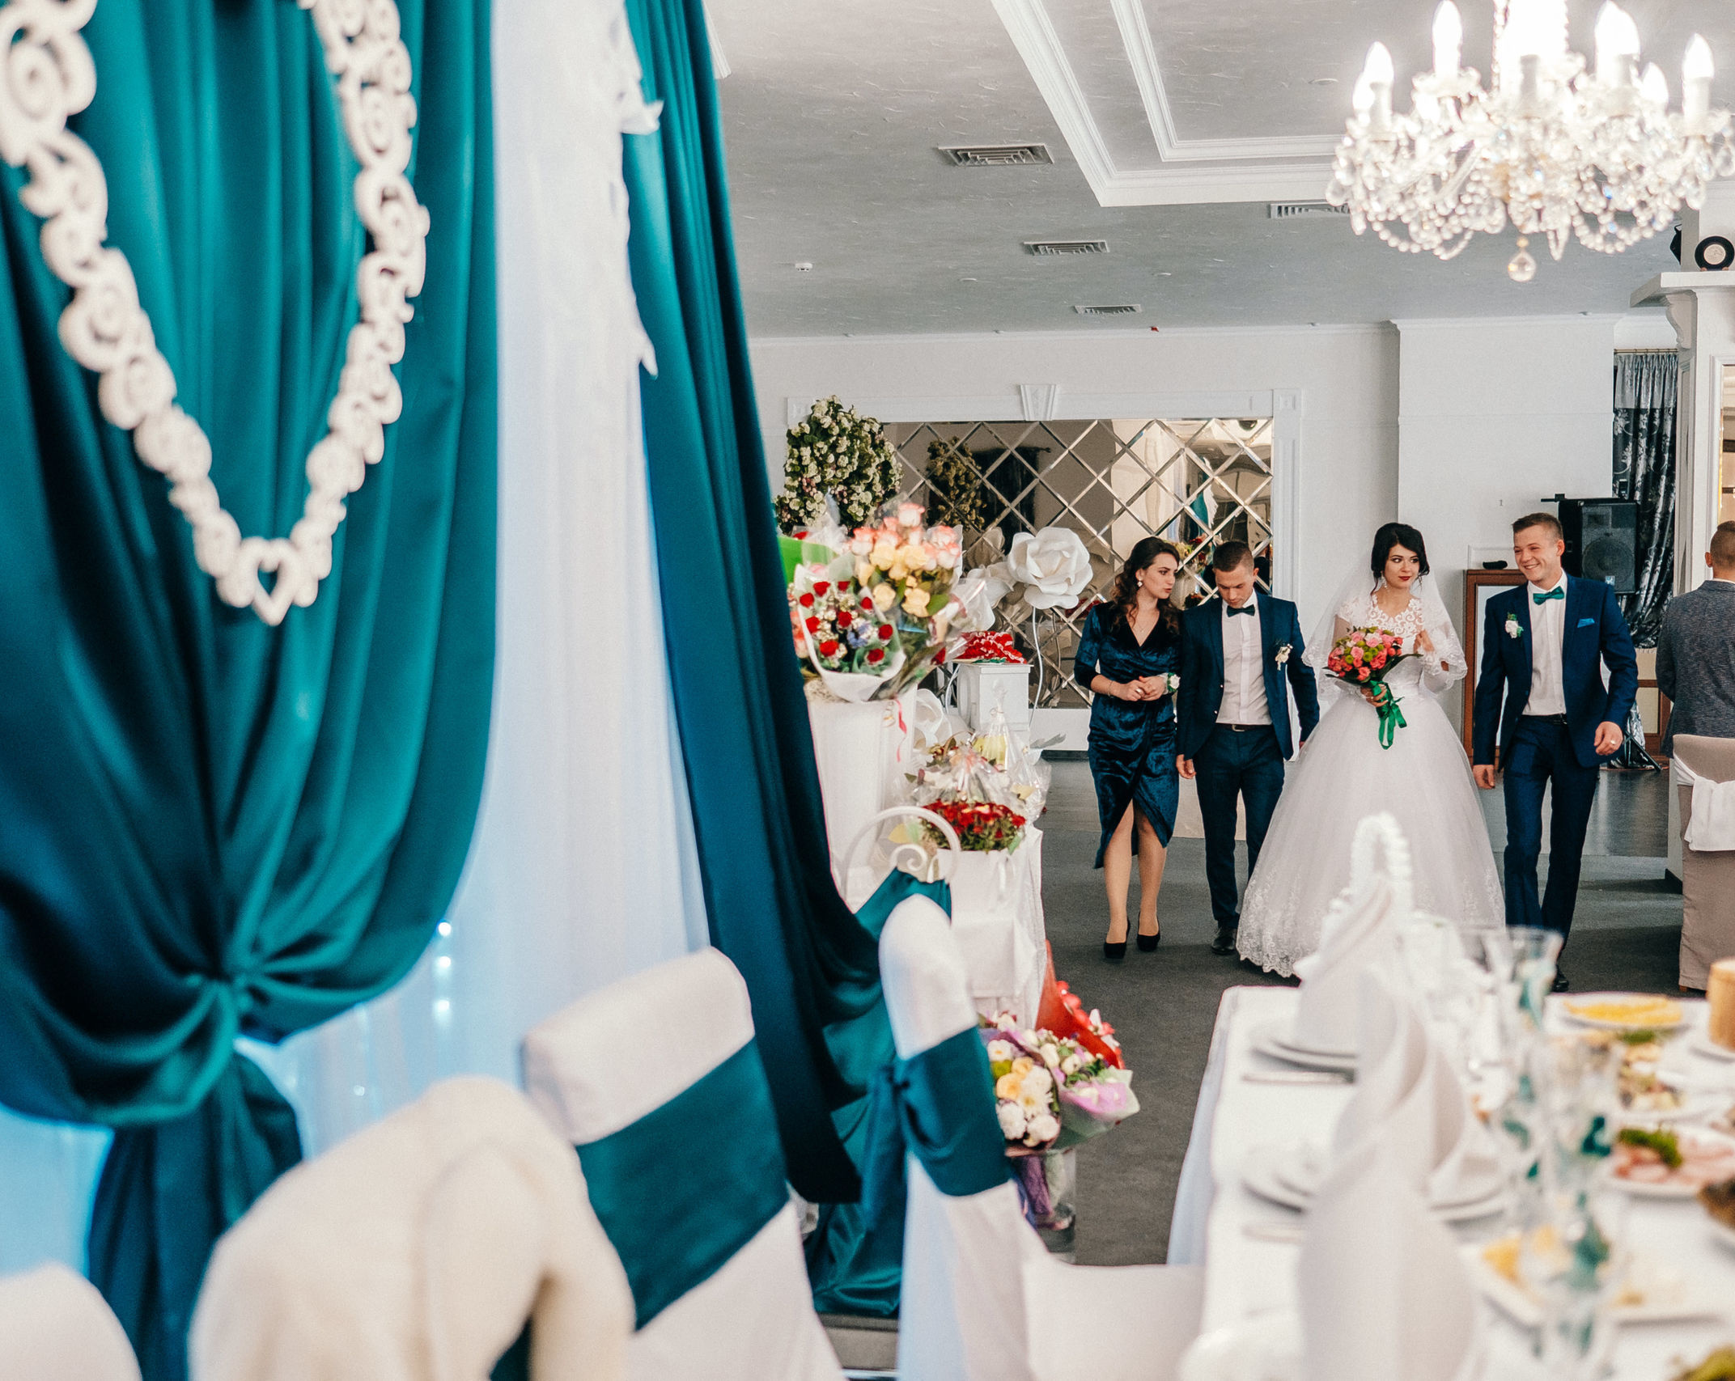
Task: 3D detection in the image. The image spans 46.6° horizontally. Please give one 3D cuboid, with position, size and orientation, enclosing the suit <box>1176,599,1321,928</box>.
[{"bbox_3d":[1.571,0.303,8.300,0.570,1.380,0.320,0,4,12],"label":"suit"}]

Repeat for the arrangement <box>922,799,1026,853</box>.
[{"bbox_3d":[0.281,0.350,5.250,0.260,0.160,0.240,1,3,12],"label":"arrangement"}]

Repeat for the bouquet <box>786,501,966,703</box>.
[{"bbox_3d":[0.025,-0.254,5.700,0.470,0.550,0.400,0,4,6],"label":"bouquet"}]

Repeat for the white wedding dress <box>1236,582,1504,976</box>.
[{"bbox_3d":[2.071,0.334,8.256,1.080,1.500,1.040,1,3,13],"label":"white wedding dress"}]

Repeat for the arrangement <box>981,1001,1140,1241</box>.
[{"bbox_3d":[0.420,0.934,4.450,0.360,0.500,0.360,0,4,6],"label":"arrangement"}]

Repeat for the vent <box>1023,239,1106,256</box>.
[{"bbox_3d":[1.276,-2.807,12.764,0.510,0.040,0.500,1,3,12],"label":"vent"}]

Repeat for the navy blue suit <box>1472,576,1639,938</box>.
[{"bbox_3d":[2.613,0.316,7.650,0.600,1.480,0.360,1,4,19],"label":"navy blue suit"}]

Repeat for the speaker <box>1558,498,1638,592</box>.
[{"bbox_3d":[5.630,-1.099,15.500,0.470,0.710,0.420,0,3,-5],"label":"speaker"}]

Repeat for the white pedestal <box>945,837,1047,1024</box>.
[{"bbox_3d":[0.300,0.848,5.427,0.370,0.800,0.370,1,3,12],"label":"white pedestal"}]

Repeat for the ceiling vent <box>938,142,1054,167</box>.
[{"bbox_3d":[0.651,-2.643,9.941,0.510,0.040,0.500,1,3,12],"label":"ceiling vent"}]

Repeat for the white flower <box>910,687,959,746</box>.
[{"bbox_3d":[0.347,0.171,11.500,0.360,0.380,0.220,1,3,12],"label":"white flower"}]

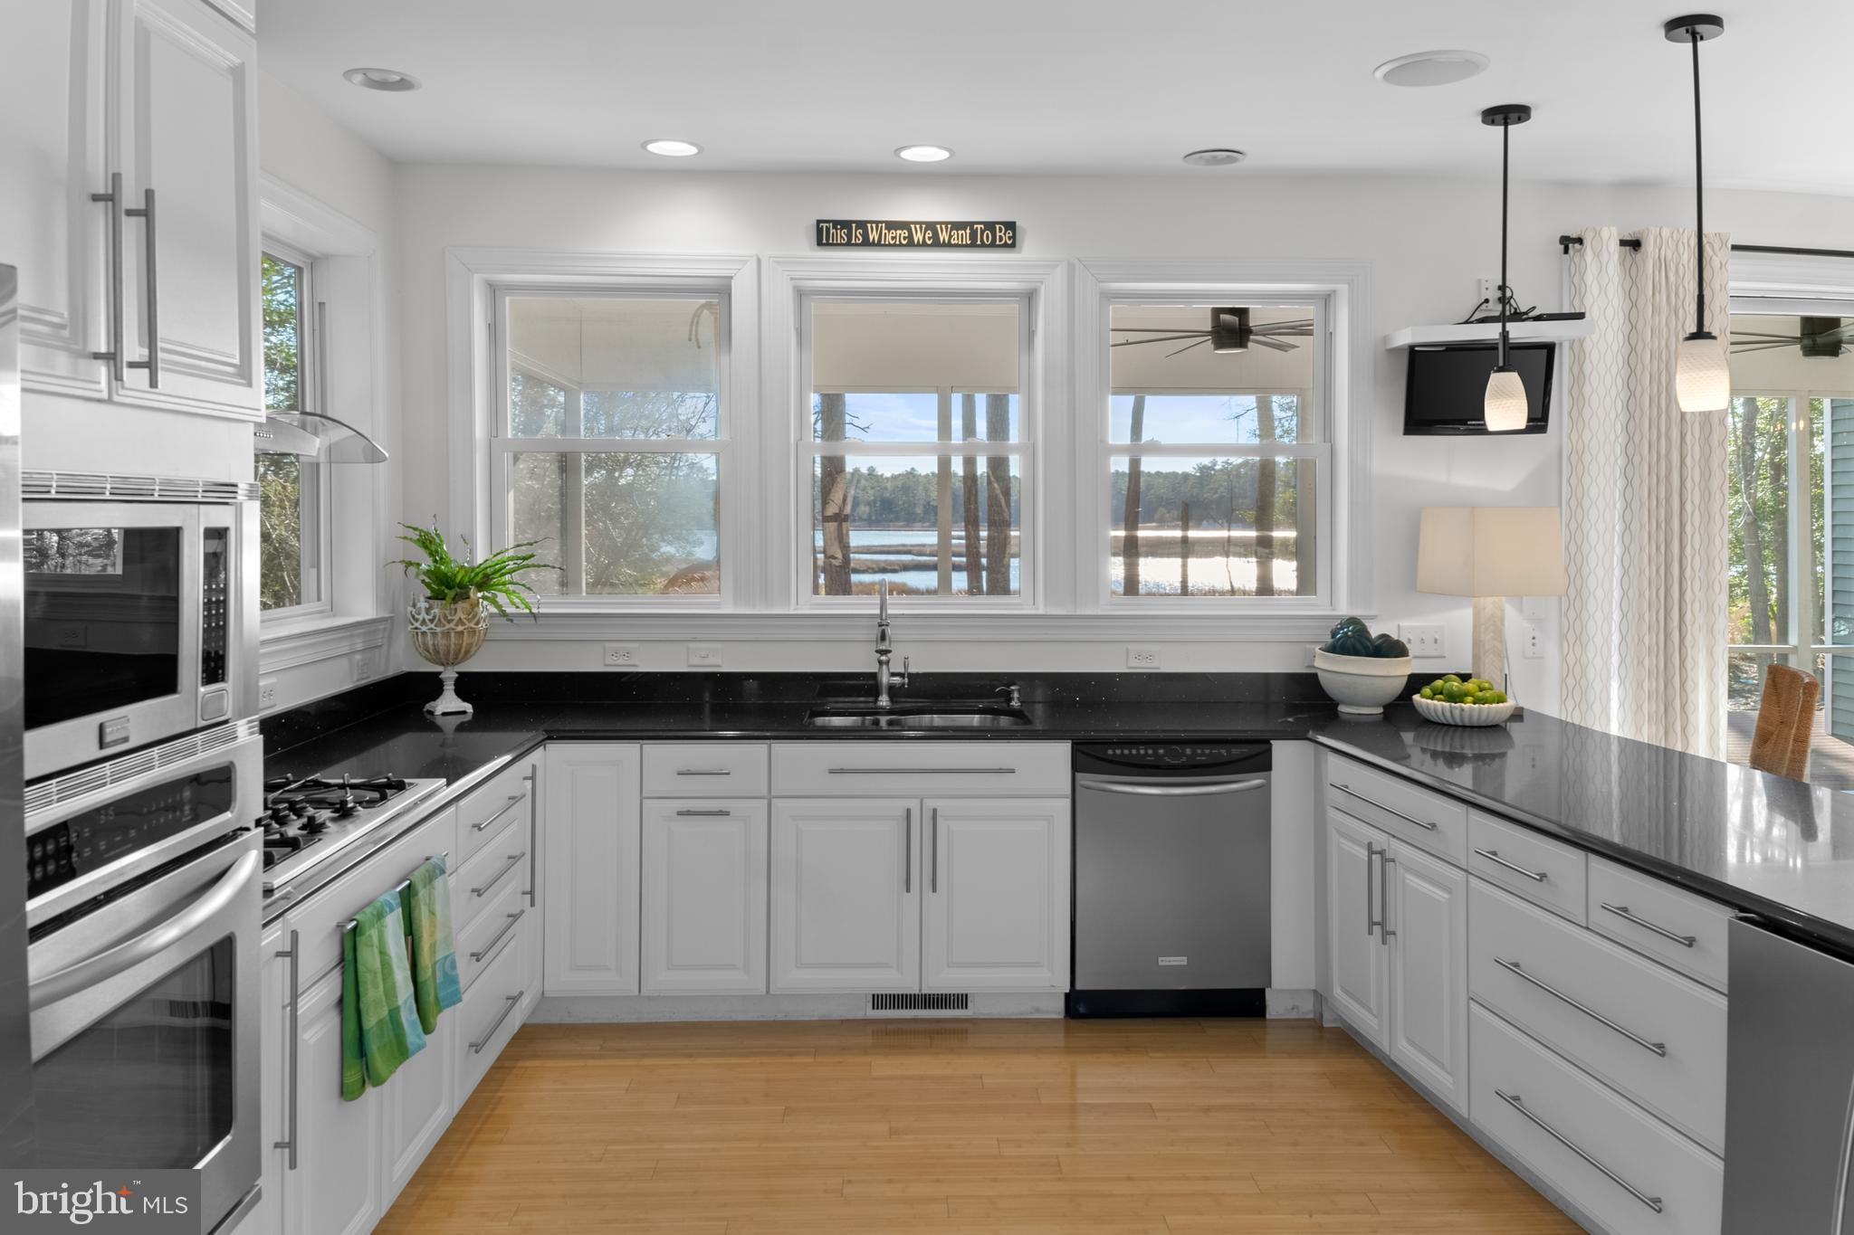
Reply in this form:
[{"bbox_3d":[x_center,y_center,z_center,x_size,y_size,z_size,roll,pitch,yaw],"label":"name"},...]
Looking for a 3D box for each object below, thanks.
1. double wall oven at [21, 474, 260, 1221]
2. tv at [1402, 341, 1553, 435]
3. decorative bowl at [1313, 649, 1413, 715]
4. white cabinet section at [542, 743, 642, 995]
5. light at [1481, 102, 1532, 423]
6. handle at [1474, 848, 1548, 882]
[{"bbox_3d":[-1.320,0.375,1.660,0.620,1.110,0.760,0,3,-2],"label":"double wall oven"},{"bbox_3d":[1.846,-0.762,4.300,0.456,0.300,0.060,2,10,13],"label":"tv"},{"bbox_3d":[1.436,0.215,4.240,0.320,0.195,0.320,0,2,0],"label":"decorative bowl"},{"bbox_3d":[-1.015,0.747,4.160,0.305,0.765,0.560,0,3,-2],"label":"white cabinet section"},{"bbox_3d":[1.700,-1.018,3.770,0.145,0.945,0.145,0,1,-10],"label":"light"},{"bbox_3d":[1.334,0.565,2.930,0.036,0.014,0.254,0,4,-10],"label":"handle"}]

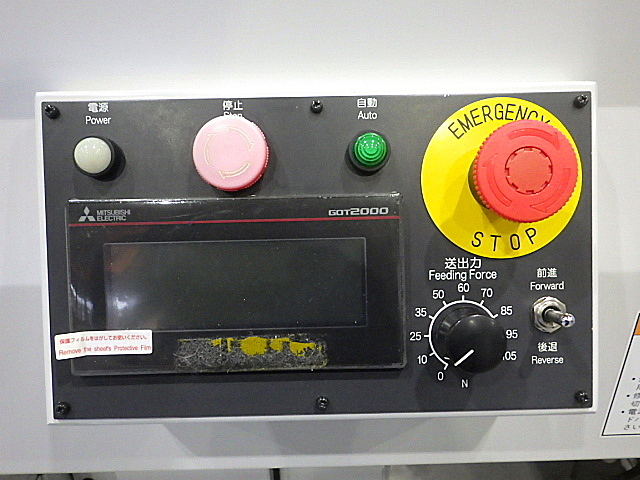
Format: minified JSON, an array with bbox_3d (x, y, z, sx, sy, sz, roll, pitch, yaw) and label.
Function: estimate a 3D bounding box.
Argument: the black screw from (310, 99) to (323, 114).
[{"bbox_3d":[-0.001,-0.057,0.224,0.006,0.006,0.003,-1,2,0],"label":"black screw"}]

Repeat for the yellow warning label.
[{"bbox_3d":[0.080,-0.027,0.226,0.071,0.071,0.001,-1,2,0],"label":"yellow warning label"}]

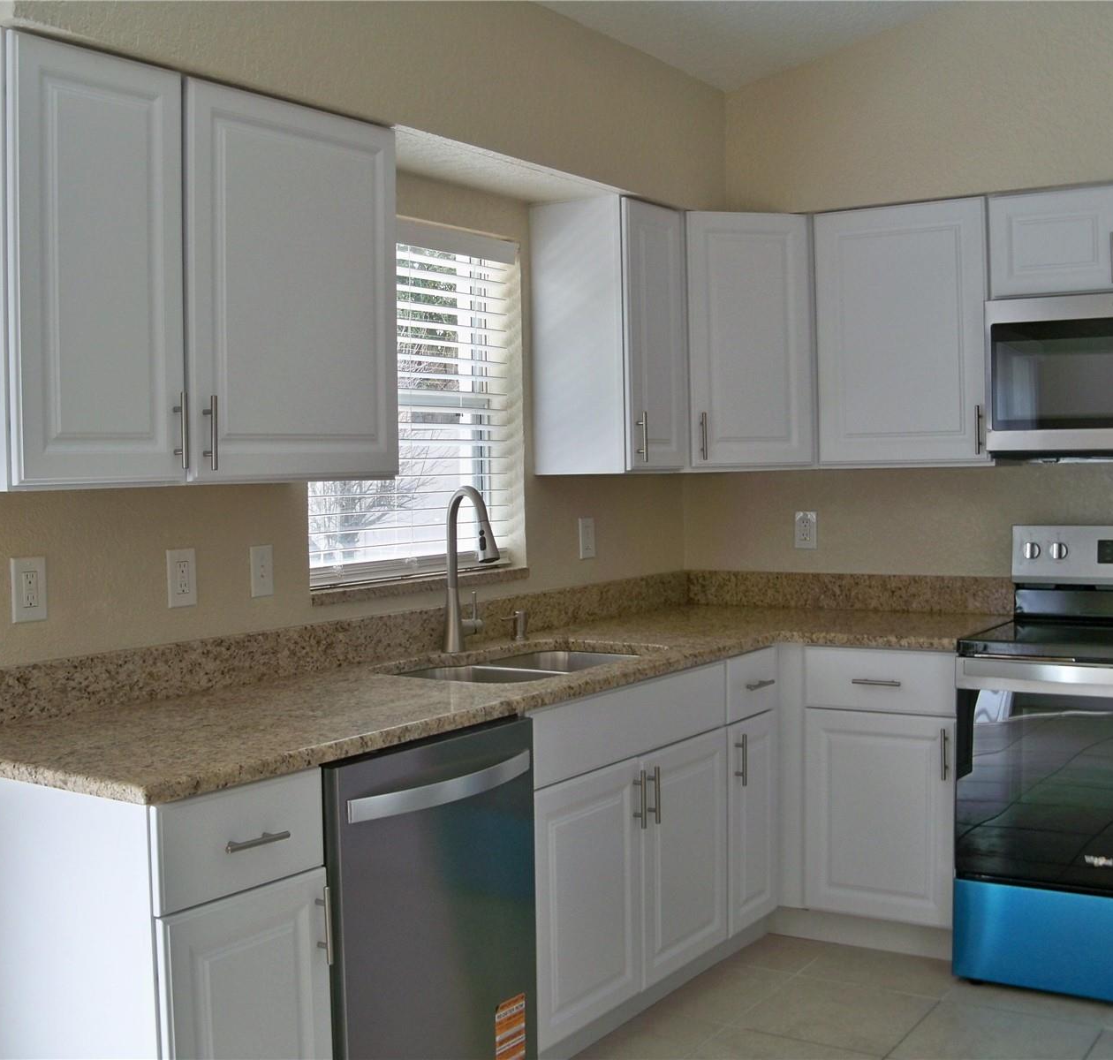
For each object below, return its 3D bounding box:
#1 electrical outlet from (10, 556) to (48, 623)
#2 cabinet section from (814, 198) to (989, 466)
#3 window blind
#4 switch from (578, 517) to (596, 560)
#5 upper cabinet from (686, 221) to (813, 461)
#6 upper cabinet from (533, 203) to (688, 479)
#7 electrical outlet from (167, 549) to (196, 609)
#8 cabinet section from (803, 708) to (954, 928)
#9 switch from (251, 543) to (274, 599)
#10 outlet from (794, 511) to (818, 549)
[{"bbox_3d":[-1.002,0.114,2.723,0.010,0.122,0.078,1,3,34],"label":"electrical outlet"},{"bbox_3d":[1.062,-0.564,4.198,0.520,0.750,0.320,1,3,34],"label":"cabinet section"},{"bbox_3d":[-0.384,-0.335,3.719,0.100,0.930,0.870,1,3,34],"label":"window blind"},{"bbox_3d":[0.098,0.026,4.322,0.010,0.122,0.078,1,3,34],"label":"switch"},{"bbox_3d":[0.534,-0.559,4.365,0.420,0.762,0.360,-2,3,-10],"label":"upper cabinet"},{"bbox_3d":[0.155,-0.540,4.119,0.325,0.762,0.325,1,3,34],"label":"upper cabinet"},{"bbox_3d":[-0.791,0.102,3.030,0.010,0.122,0.078,1,3,34],"label":"electrical outlet"},{"bbox_3d":[1.007,0.758,4.045,0.425,0.572,0.530,1,3,34],"label":"cabinet section"},{"bbox_3d":[-0.660,0.094,3.221,0.010,0.116,0.071,1,3,34],"label":"switch"},{"bbox_3d":[0.801,0.001,4.592,0.078,0.122,0.010,1,3,34],"label":"outlet"}]

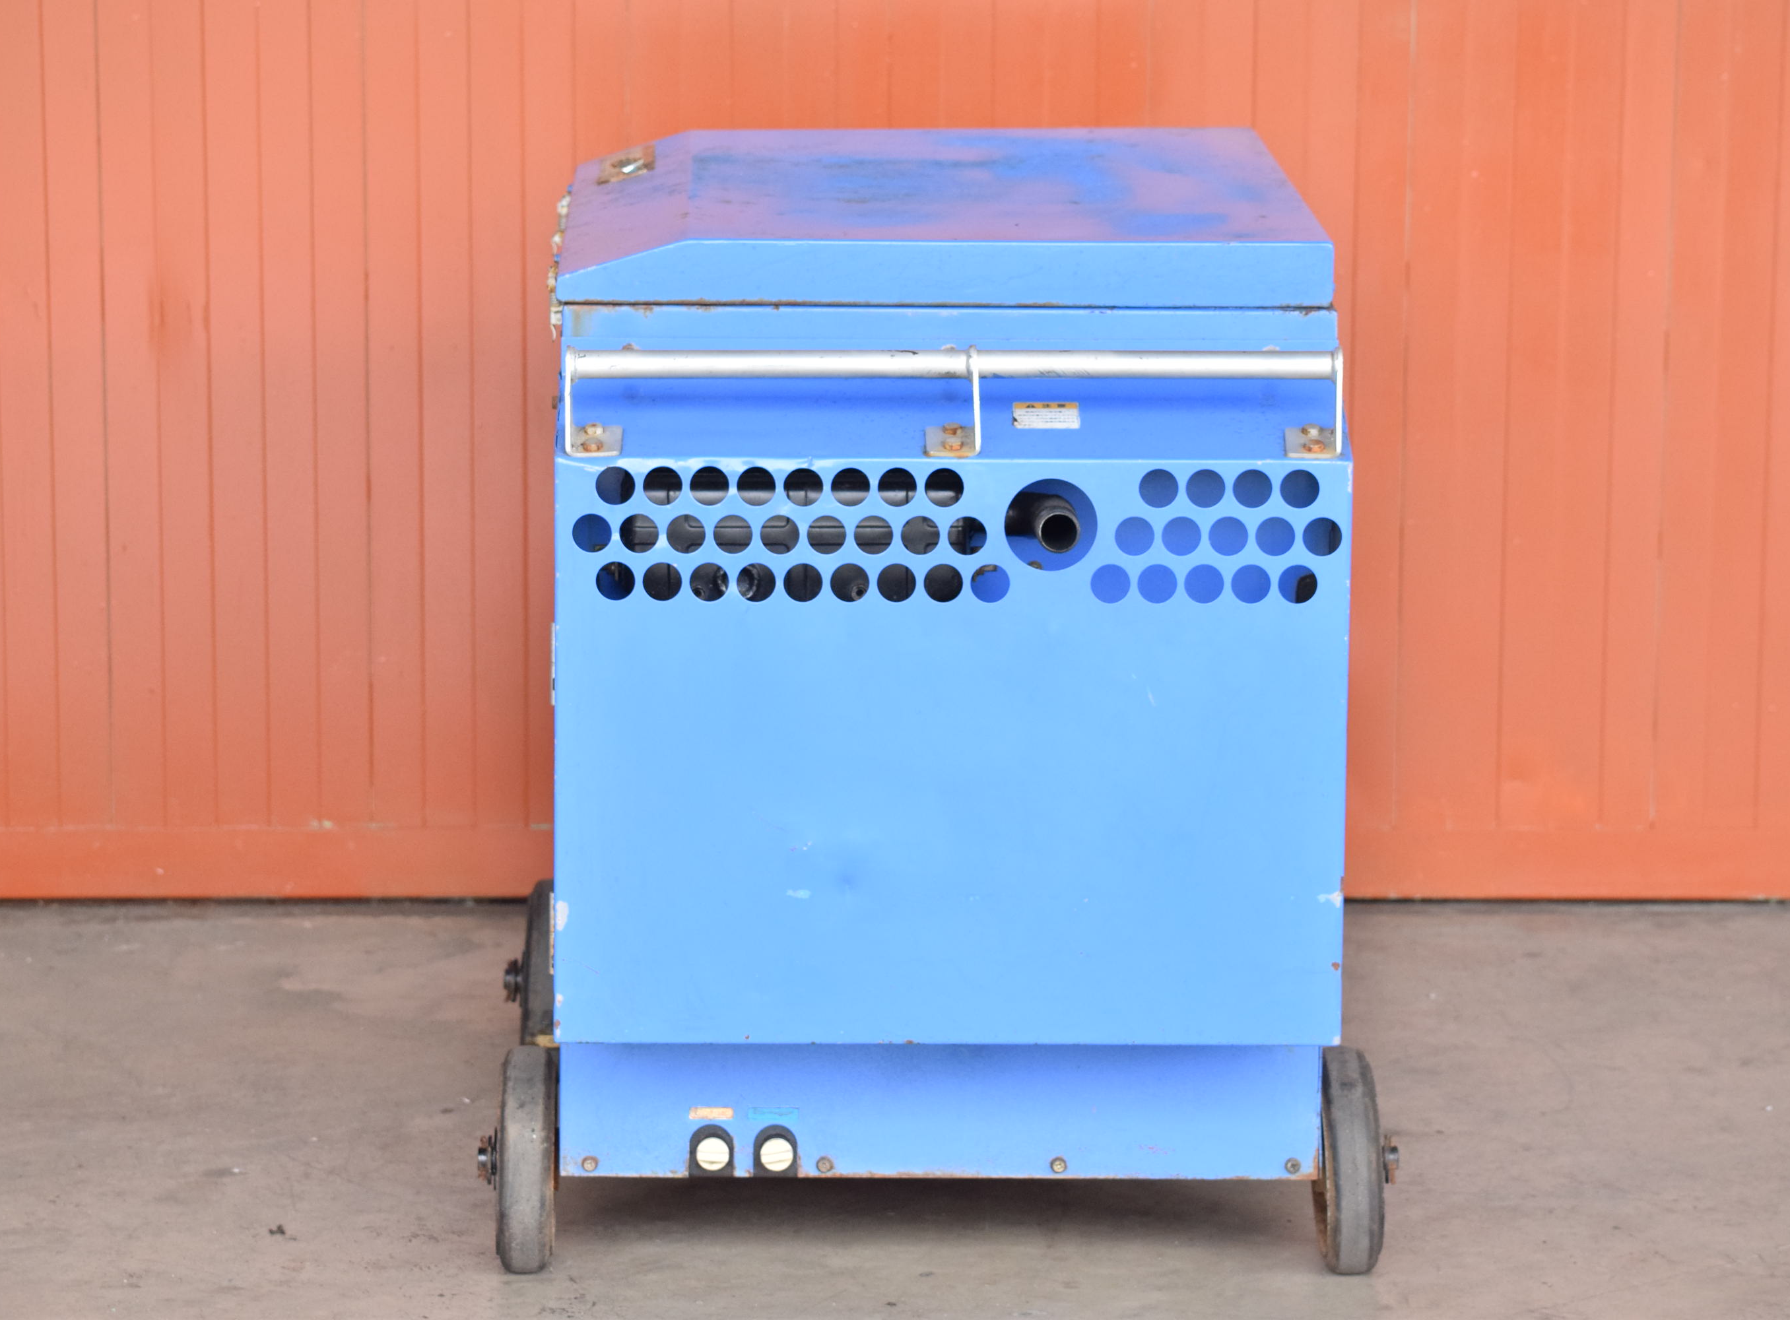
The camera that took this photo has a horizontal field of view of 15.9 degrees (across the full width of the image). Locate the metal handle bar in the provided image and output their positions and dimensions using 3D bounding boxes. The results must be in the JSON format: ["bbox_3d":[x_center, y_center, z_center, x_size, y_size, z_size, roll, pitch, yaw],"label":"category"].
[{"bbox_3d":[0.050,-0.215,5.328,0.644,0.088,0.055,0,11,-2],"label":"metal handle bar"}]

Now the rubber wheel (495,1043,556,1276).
[{"bbox_3d":[-0.324,0.440,5.640,0.050,0.200,0.200,0,11,-2],"label":"rubber wheel"}]

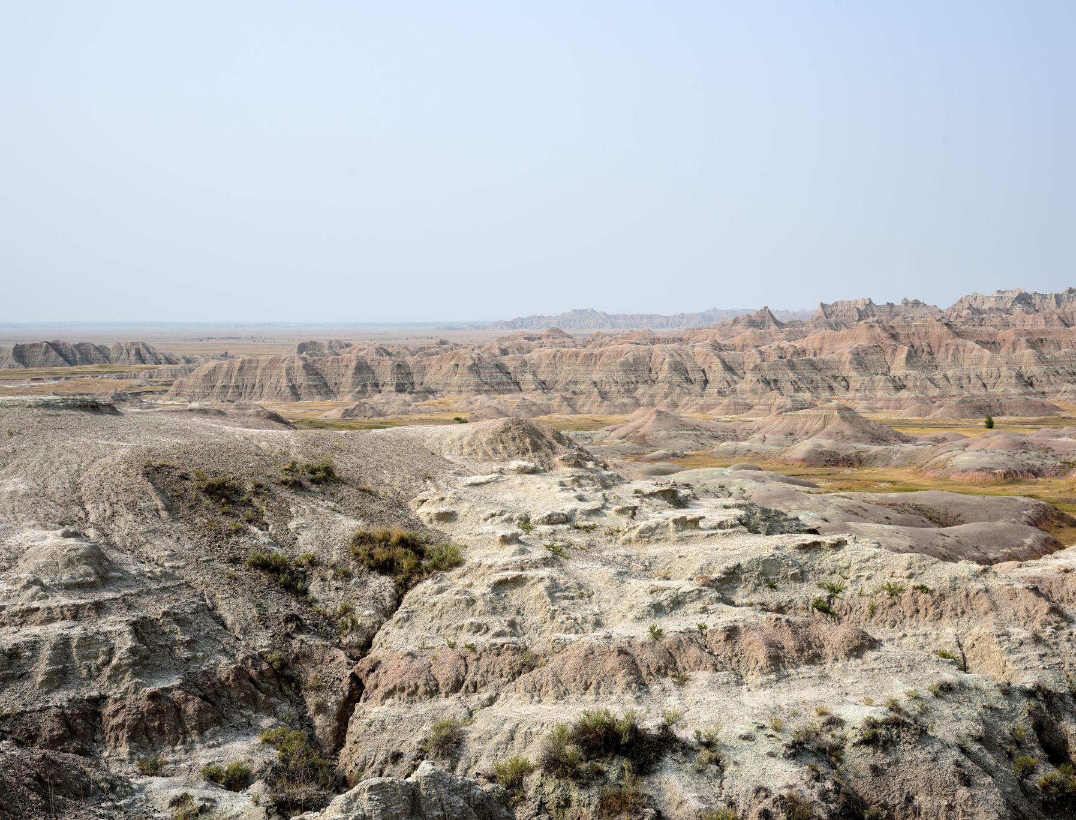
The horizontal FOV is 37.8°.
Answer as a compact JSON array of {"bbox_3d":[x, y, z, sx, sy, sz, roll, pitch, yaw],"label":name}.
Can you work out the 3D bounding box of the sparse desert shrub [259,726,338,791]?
[{"bbox_3d":[-3.203,4.661,21.000,1.053,0.746,0.895,0,3,0],"label":"sparse desert shrub"}]

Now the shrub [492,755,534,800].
[{"bbox_3d":[-0.310,4.560,19.500,0.513,0.483,0.436,0,3,0],"label":"shrub"}]

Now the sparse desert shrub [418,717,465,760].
[{"bbox_3d":[-1.216,4.188,20.000,0.587,0.480,0.520,0,3,0],"label":"sparse desert shrub"}]

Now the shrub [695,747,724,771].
[{"bbox_3d":[2.176,4.445,20.000,0.379,0.267,0.322,0,3,0],"label":"shrub"}]

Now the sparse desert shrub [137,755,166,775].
[{"bbox_3d":[-5.296,4.857,21.500,0.407,0.232,0.346,0,3,0],"label":"sparse desert shrub"}]

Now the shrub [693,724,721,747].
[{"bbox_3d":[2.227,4.297,20.700,0.367,0.257,0.312,0,3,0],"label":"shrub"}]

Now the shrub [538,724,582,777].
[{"bbox_3d":[0.265,4.177,19.300,0.519,0.600,0.500,0,3,0],"label":"shrub"}]

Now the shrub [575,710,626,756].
[{"bbox_3d":[0.795,4.096,20.000,0.648,0.540,0.580,0,3,0],"label":"shrub"}]

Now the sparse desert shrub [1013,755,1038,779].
[{"bbox_3d":[5.894,4.316,19.000,0.302,0.280,0.290,0,3,0],"label":"sparse desert shrub"}]

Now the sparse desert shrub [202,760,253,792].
[{"bbox_3d":[-3.961,4.659,20.000,0.648,0.309,0.551,0,3,0],"label":"sparse desert shrub"}]

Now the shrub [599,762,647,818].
[{"bbox_3d":[1.001,4.485,18.500,0.565,0.584,0.481,0,3,0],"label":"shrub"}]

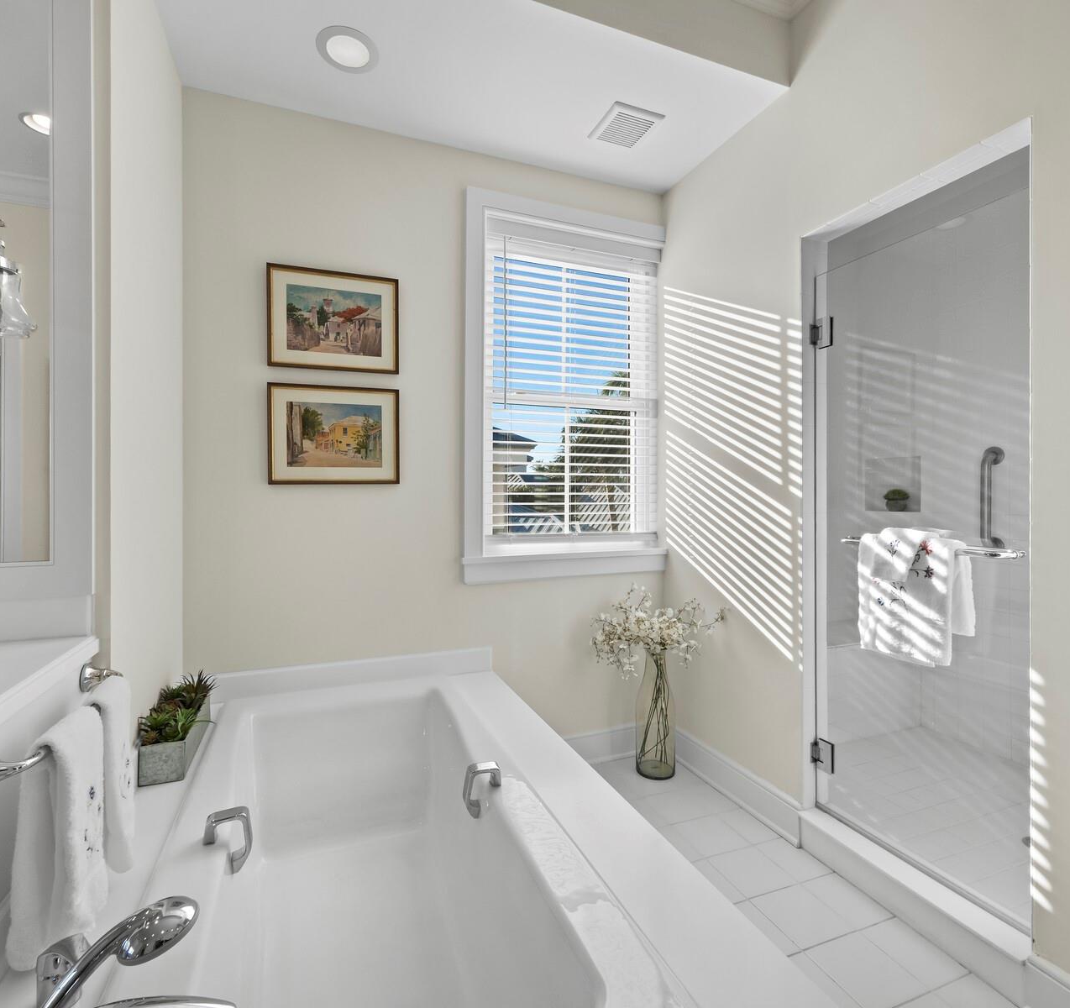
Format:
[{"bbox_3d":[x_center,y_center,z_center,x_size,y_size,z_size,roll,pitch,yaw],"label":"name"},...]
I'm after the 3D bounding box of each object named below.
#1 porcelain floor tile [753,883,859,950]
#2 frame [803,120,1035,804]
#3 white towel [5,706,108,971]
[{"bbox_3d":[0.792,1.219,1.607,0.204,0.010,0.204,0,0,-21],"label":"porcelain floor tile"},{"bbox_3d":[1.121,0.078,1.629,0.125,2.030,0.675,0,0,-21],"label":"frame"},{"bbox_3d":[-0.792,0.542,0.934,0.093,0.335,0.195,0,0,-21],"label":"white towel"}]

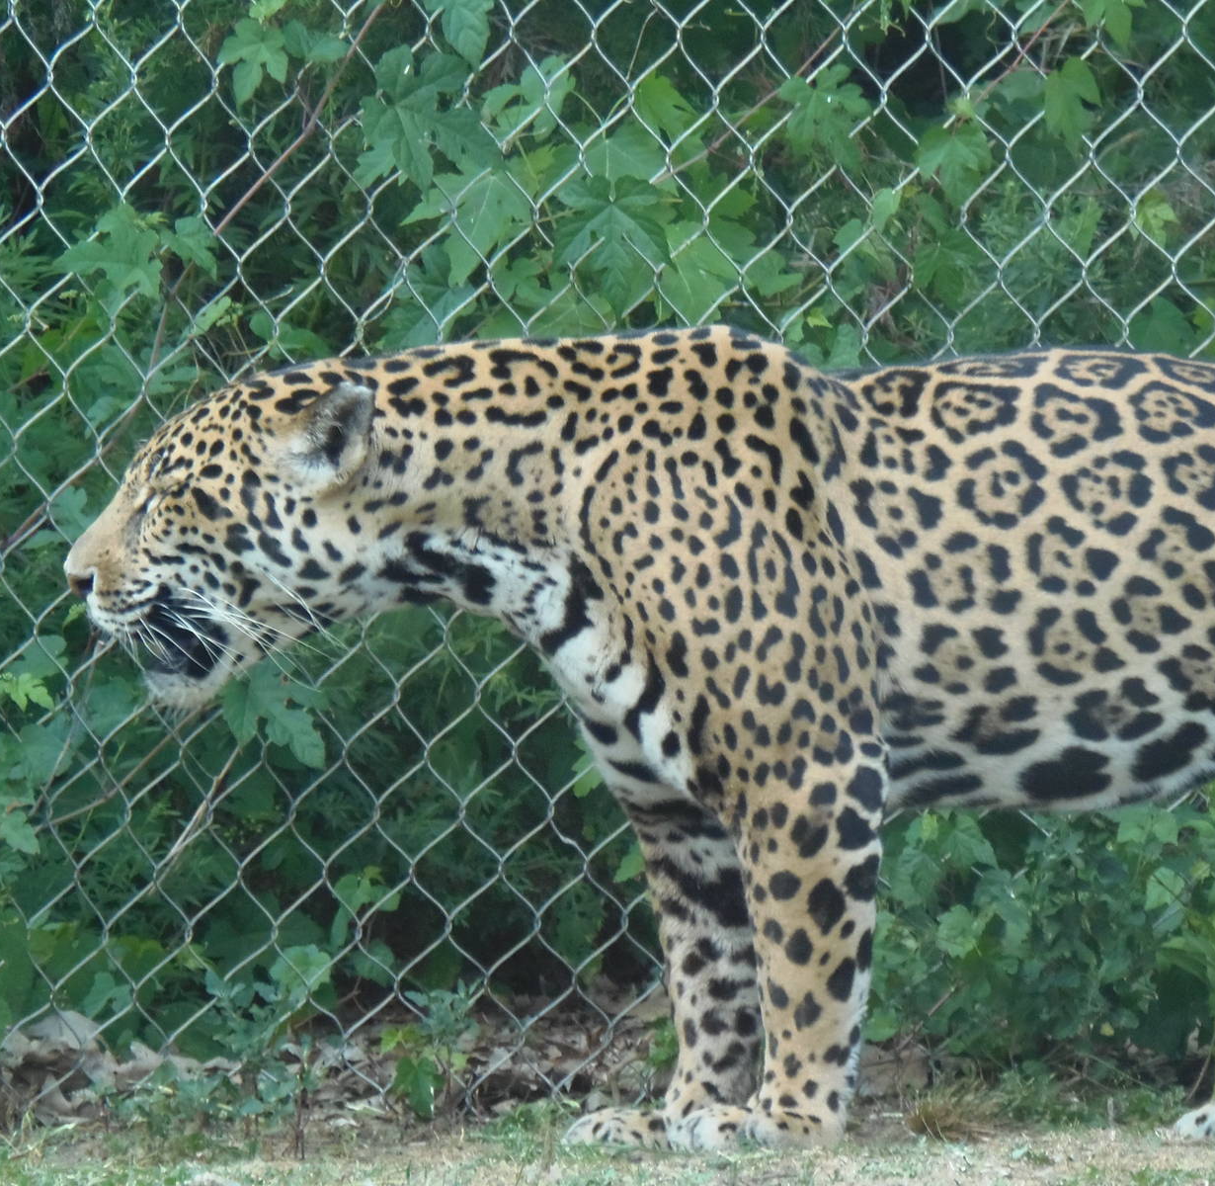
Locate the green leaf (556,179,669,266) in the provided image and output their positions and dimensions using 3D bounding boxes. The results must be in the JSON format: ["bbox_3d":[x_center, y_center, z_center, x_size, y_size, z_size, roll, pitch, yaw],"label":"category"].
[{"bbox_3d":[0.003,-0.302,10.420,0.092,0.074,0.040,1,4,0],"label":"green leaf"}]

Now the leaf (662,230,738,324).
[{"bbox_3d":[0.067,-0.234,9.390,0.061,0.072,0.030,0,2,0],"label":"leaf"}]

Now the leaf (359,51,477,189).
[{"bbox_3d":[-0.154,-0.387,10.430,0.099,0.109,0.040,1,4,0],"label":"leaf"}]

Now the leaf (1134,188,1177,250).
[{"bbox_3d":[0.454,-0.310,10.530,0.036,0.048,0.018,1,4,0],"label":"leaf"}]

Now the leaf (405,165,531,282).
[{"bbox_3d":[-0.115,-0.305,10.520,0.104,0.094,0.040,1,4,0],"label":"leaf"}]

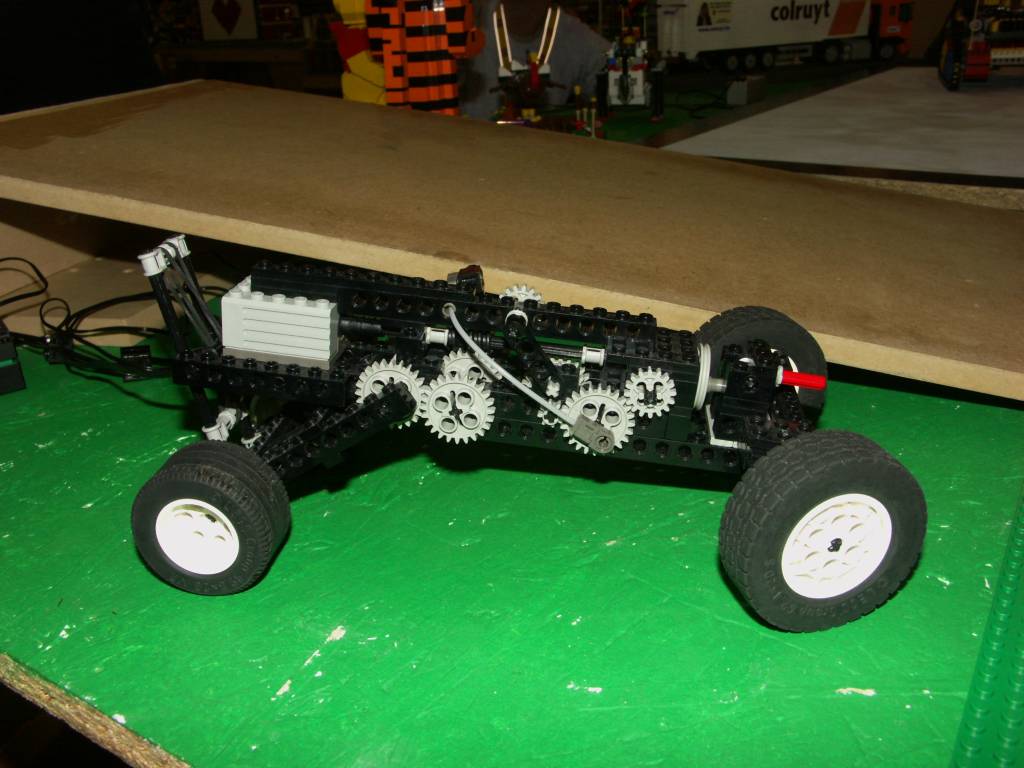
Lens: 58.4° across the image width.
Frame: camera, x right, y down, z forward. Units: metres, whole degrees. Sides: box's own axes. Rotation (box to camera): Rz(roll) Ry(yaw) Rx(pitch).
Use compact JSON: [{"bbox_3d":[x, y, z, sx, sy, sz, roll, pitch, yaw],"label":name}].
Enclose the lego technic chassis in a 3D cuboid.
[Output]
[{"bbox_3d":[0.003,0.001,0.341,0.263,0.113,0.160,0,22,6],"label":"lego technic chassis"}]

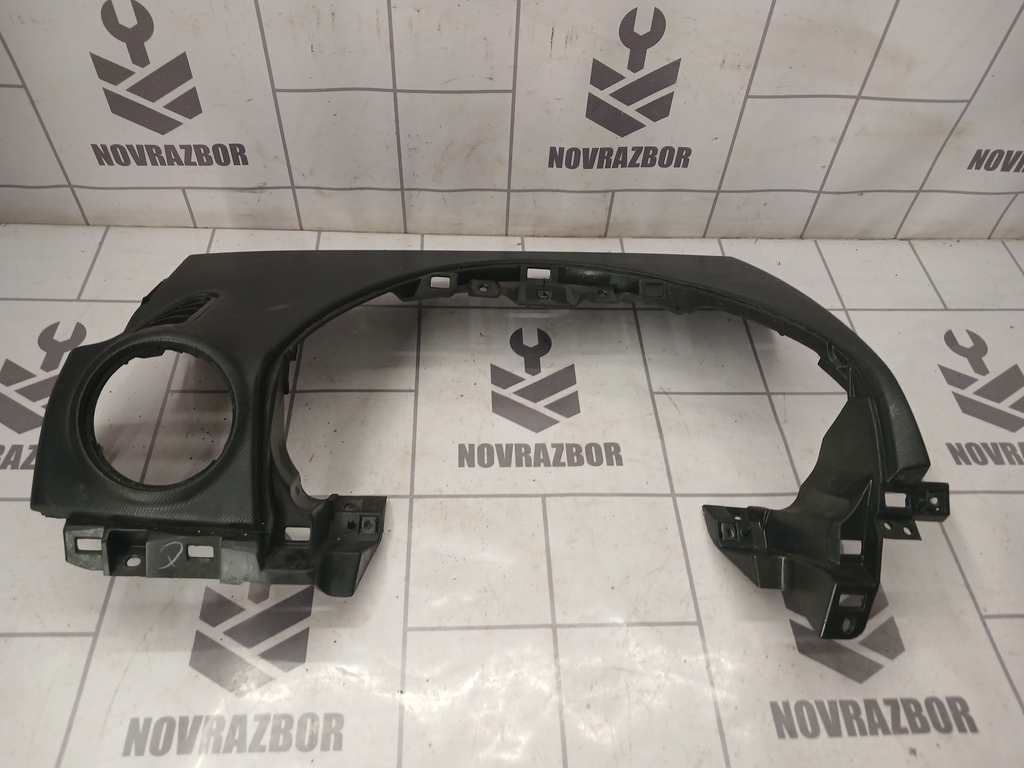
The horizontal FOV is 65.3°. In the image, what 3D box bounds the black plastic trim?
[{"bbox_3d":[-0.004,0.010,0.619,0.631,0.133,0.348,0,51,-4],"label":"black plastic trim"}]

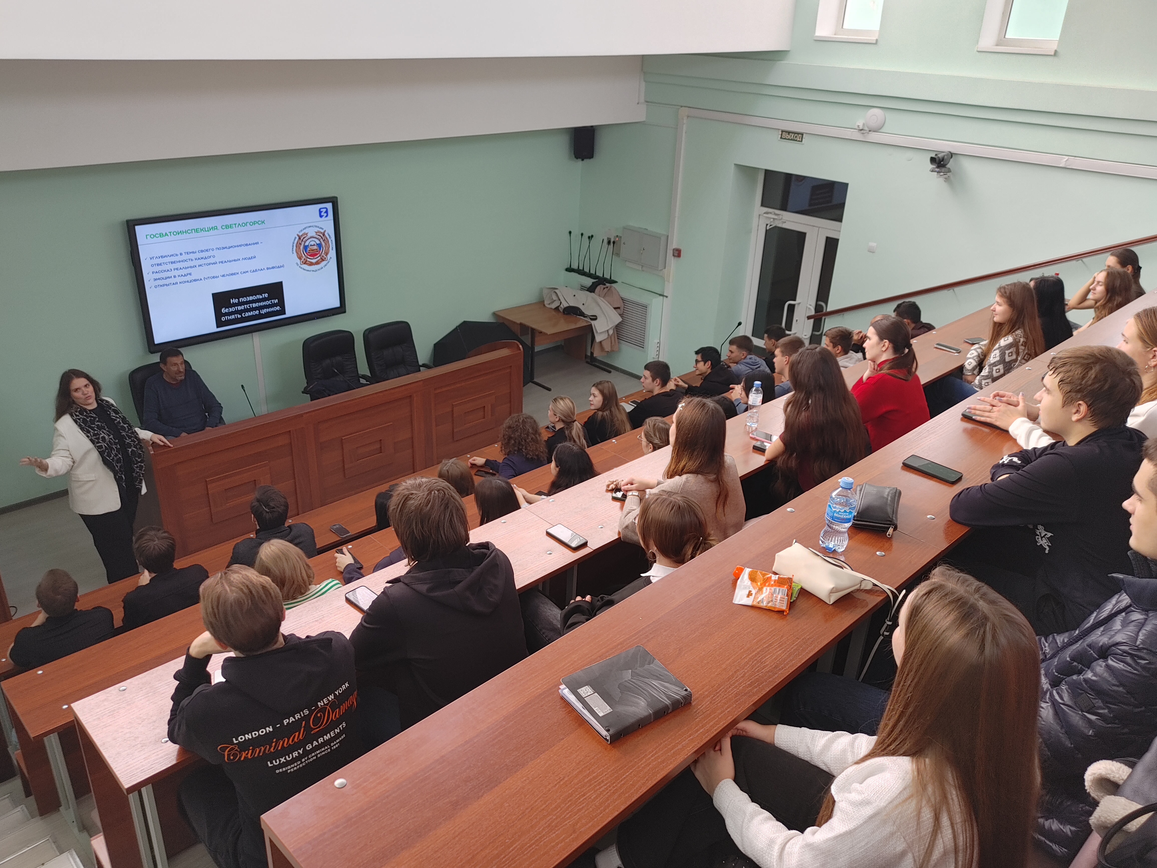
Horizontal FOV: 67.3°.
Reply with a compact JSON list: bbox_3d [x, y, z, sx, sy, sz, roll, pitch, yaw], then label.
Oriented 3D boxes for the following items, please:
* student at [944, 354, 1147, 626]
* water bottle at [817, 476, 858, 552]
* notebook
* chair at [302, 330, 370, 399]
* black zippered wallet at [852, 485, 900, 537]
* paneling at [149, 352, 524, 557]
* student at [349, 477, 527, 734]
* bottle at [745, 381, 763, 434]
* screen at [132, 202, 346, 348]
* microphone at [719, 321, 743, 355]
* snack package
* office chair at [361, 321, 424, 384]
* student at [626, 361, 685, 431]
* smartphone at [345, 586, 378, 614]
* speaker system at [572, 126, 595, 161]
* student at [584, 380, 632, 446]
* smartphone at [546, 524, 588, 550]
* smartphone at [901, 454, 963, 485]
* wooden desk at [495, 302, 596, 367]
[{"bbox_3d":[1.331,0.341,2.514,0.500,1.260,0.600,-21,34,-40],"label":"student"},{"bbox_3d":[0.670,0.203,2.221,0.072,0.206,0.072,-21,34,-40],"label":"water bottle"},{"bbox_3d":[0.091,0.493,1.671,0.197,0.028,0.163,-15,31,-33],"label":"notebook"},{"bbox_3d":[-1.993,-0.338,7.620,0.620,1.080,0.660,-15,31,-33],"label":"chair"},{"bbox_3d":[0.801,0.199,2.337,0.102,0.045,0.195,13,27,20],"label":"black zippered wallet"},{"bbox_3d":[-1.681,0.089,6.785,3.140,0.950,0.240,-21,34,-40],"label":"paneling"},{"bbox_3d":[-0.471,0.741,2.671,0.510,1.300,0.730,-13,30,-30],"label":"student"},{"bbox_3d":[0.860,-0.144,4.237,0.066,0.224,0.066,-21,34,-40],"label":"bottle"},{"bbox_3d":[-2.791,-1.371,7.299,1.765,1.052,0.090,-21,34,-40],"label":"screen"},{"bbox_3d":[1.317,-0.752,7.673,0.120,0.460,0.240,-21,34,-40],"label":"microphone"},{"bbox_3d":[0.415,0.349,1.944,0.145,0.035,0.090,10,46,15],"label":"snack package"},{"bbox_3d":[-1.529,-0.515,8.040,0.620,1.080,0.660,-18,32,-36],"label":"office chair"},{"bbox_3d":[0.622,0.034,6.760,0.620,1.240,0.480,16,28,26],"label":"student"},{"bbox_3d":[-0.692,0.553,2.866,0.160,0.009,0.077,22,32,36],"label":"smartphone"},{"bbox_3d":[0.064,-3.152,9.420,0.220,0.345,0.210,2,25,-1],"label":"speaker system"},{"bbox_3d":[0.163,0.168,6.489,0.700,1.280,0.470,16,28,26],"label":"student"},{"bbox_3d":[-0.042,0.383,3.227,0.075,0.009,0.154,-21,34,-40],"label":"smartphone"},{"bbox_3d":[1.058,0.108,2.595,0.079,0.010,0.165,-20,34,-40],"label":"smartphone"},{"bbox_3d":[-0.191,-1.038,9.807,1.270,0.710,0.920,-21,34,-41],"label":"wooden desk"}]

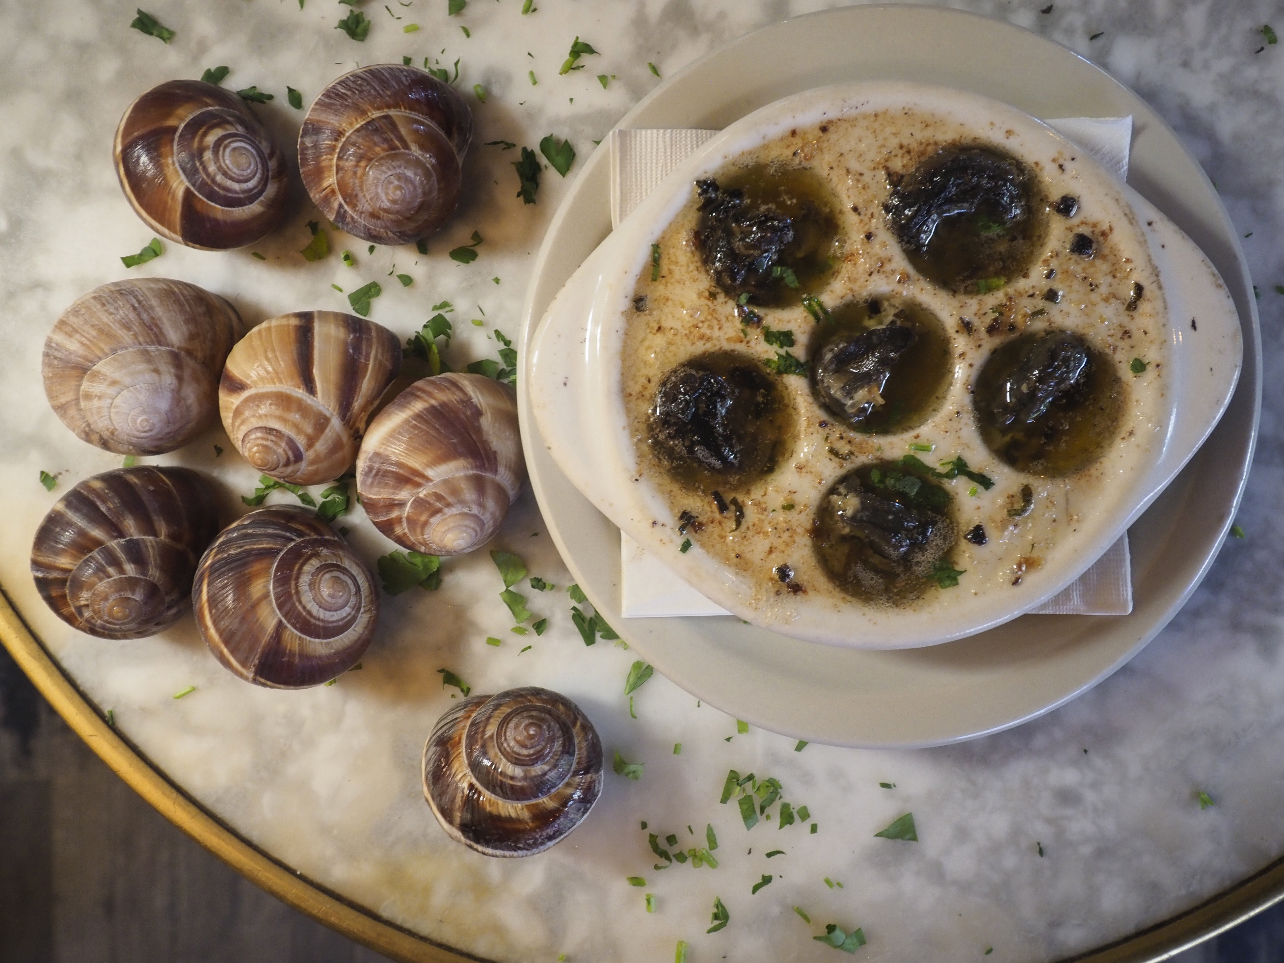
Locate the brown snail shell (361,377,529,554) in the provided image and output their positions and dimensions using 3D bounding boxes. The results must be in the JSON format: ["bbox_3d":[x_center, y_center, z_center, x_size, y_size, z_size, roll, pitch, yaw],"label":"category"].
[{"bbox_3d":[-0.048,-0.004,0.233,0.040,0.034,0.044,4,91,1],"label":"brown snail shell"}]

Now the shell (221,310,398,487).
[{"bbox_3d":[-0.080,-0.020,0.233,0.045,0.035,0.040,-31,90,1],"label":"shell"}]

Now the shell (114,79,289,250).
[{"bbox_3d":[-0.106,-0.076,0.233,0.040,0.034,0.039,0,91,1],"label":"shell"}]

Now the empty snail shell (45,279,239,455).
[{"bbox_3d":[-0.120,-0.028,0.233,0.044,0.036,0.044,21,91,0],"label":"empty snail shell"}]

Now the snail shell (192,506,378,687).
[{"bbox_3d":[-0.086,0.028,0.233,0.044,0.037,0.043,0,91,1],"label":"snail shell"}]

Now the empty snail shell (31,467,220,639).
[{"bbox_3d":[-0.125,0.017,0.234,0.040,0.034,0.044,27,91,0],"label":"empty snail shell"}]

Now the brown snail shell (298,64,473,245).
[{"bbox_3d":[-0.061,-0.078,0.232,0.041,0.035,0.042,0,91,1],"label":"brown snail shell"}]

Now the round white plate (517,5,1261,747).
[{"bbox_3d":[0.059,-0.025,0.238,0.176,0.021,0.176,0,91,1],"label":"round white plate"}]

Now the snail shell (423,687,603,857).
[{"bbox_3d":[-0.031,0.070,0.234,0.041,0.035,0.042,0,91,1],"label":"snail shell"}]

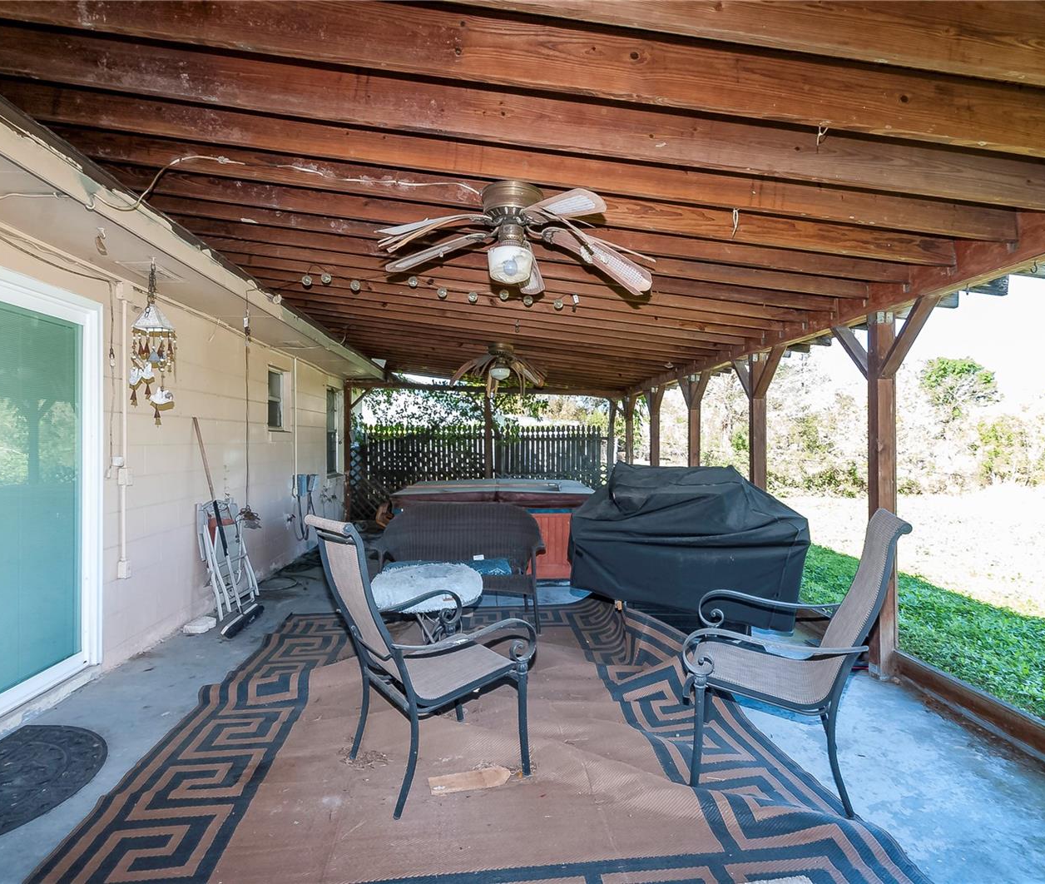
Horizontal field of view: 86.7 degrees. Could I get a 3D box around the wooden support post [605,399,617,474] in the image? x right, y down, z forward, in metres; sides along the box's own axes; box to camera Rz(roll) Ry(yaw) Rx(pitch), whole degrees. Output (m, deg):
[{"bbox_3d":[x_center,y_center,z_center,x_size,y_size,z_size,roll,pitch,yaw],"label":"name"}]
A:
[{"bbox_3d":[1.734,0.280,10.828,0.100,2.160,0.100,0,0,-2],"label":"wooden support post"}]

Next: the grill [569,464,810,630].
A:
[{"bbox_3d":[1.205,0.756,4.100,1.540,1.170,0.620,0,0,27],"label":"grill"}]

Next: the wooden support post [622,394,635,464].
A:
[{"bbox_3d":[1.796,0.300,9.299,0.095,2.110,0.095,0,0,-2],"label":"wooden support post"}]

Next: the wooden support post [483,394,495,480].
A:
[{"bbox_3d":[-0.576,0.257,9.500,0.100,2.190,0.100,0,0,-2],"label":"wooden support post"}]

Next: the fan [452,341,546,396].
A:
[{"bbox_3d":[-0.243,-0.760,5.880,1.000,0.540,1.000,0,0,-2],"label":"fan"}]

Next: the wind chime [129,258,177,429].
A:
[{"bbox_3d":[-2.106,-0.564,3.160,0.240,0.920,0.240,0,0,-2],"label":"wind chime"}]

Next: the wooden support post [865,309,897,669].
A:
[{"bbox_3d":[2.064,0.302,3.165,0.097,2.067,0.097,0,0,-2],"label":"wooden support post"}]

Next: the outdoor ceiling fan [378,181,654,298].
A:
[{"bbox_3d":[-0.033,-0.842,2.350,1.220,0.410,1.220,0,0,-2],"label":"outdoor ceiling fan"}]

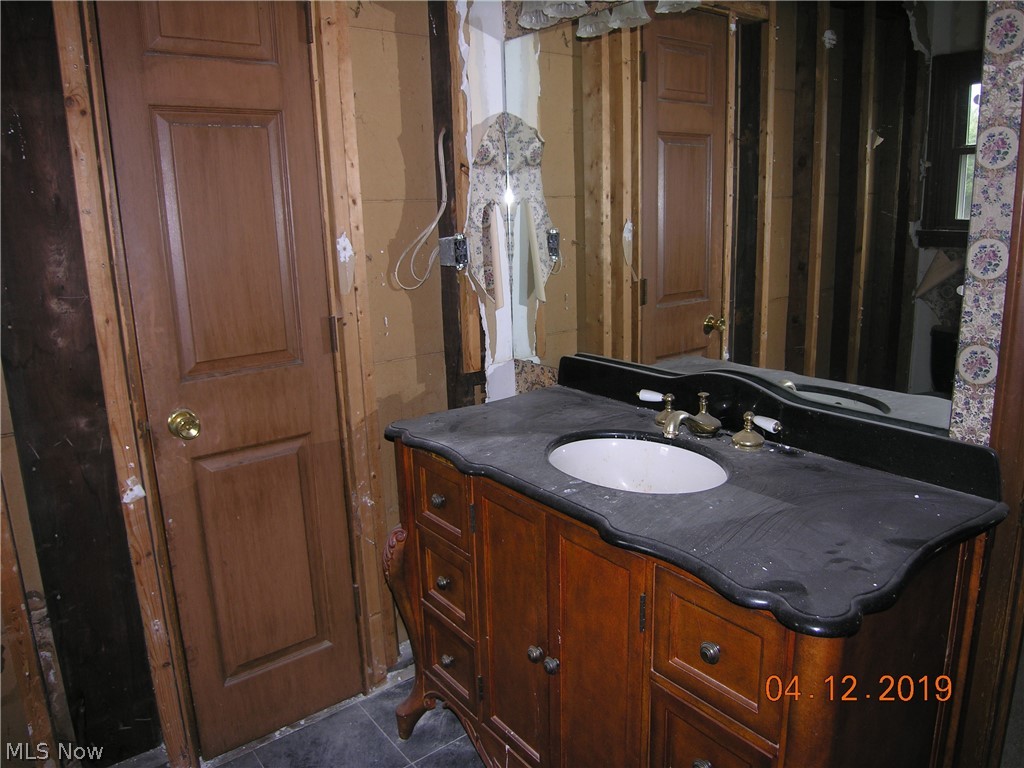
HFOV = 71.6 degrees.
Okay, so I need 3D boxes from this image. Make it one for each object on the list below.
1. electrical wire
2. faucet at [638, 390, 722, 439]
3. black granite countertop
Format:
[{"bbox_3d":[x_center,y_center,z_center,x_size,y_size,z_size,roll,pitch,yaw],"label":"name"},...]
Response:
[{"bbox_3d":[-0.264,-0.498,2.053,0.150,0.456,0.095,-11,15,-35],"label":"electrical wire"},{"bbox_3d":[0.331,0.057,1.596,0.170,0.090,0.250,-11,15,-35],"label":"faucet"},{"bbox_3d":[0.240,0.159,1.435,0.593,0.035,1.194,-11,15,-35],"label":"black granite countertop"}]

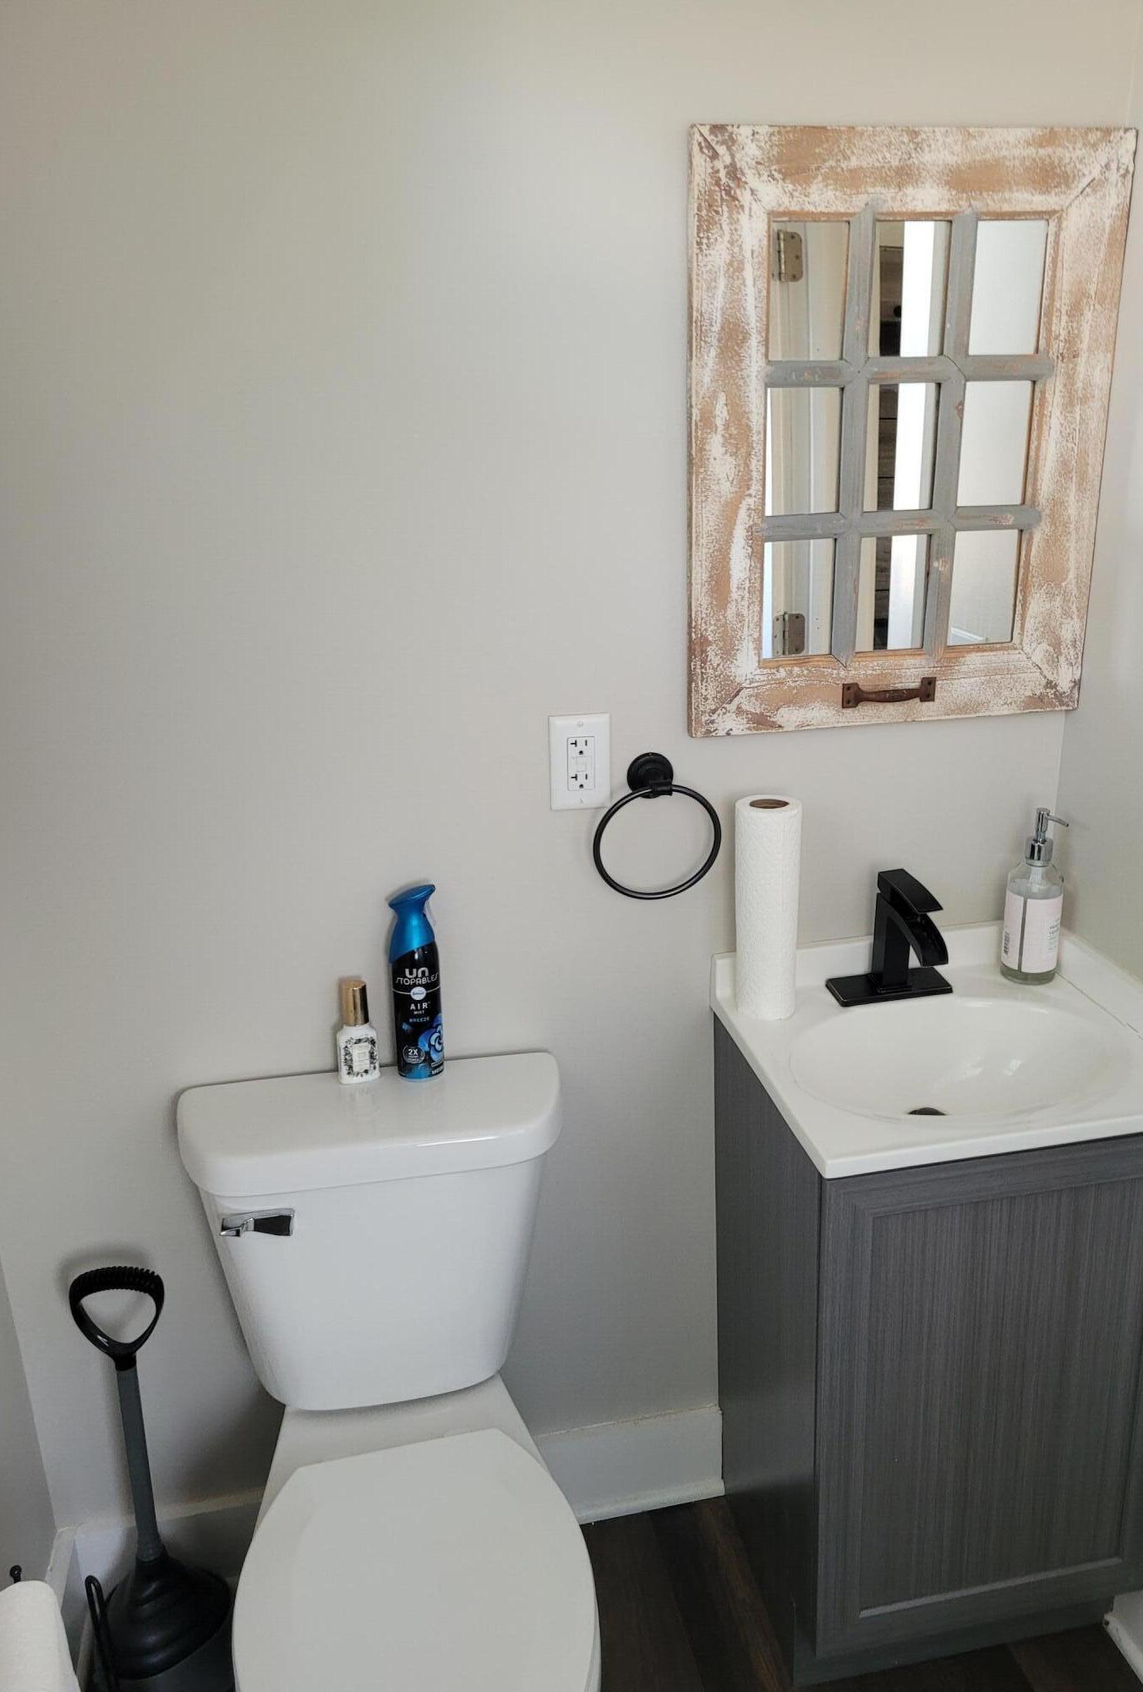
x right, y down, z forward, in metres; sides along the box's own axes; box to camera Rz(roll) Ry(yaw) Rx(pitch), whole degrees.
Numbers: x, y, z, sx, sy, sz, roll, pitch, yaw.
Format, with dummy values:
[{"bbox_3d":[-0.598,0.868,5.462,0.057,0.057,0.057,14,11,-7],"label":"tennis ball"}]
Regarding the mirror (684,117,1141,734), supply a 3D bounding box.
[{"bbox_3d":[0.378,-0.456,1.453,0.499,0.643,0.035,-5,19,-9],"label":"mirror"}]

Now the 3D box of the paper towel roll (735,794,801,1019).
[{"bbox_3d":[0.242,0.075,1.566,0.078,0.271,0.078,-2,19,1],"label":"paper towel roll"}]

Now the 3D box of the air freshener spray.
[{"bbox_3d":[-0.187,0.165,1.528,0.058,0.237,0.058,-6,19,-12],"label":"air freshener spray"}]

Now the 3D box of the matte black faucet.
[{"bbox_3d":[0.416,0.123,1.573,0.152,0.164,0.150,-5,19,-9],"label":"matte black faucet"}]

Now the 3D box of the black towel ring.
[{"bbox_3d":[0.099,-0.015,1.524,0.158,0.179,0.077,-5,19,-9],"label":"black towel ring"}]

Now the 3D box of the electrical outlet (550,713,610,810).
[{"bbox_3d":[0.011,-0.099,1.516,0.070,0.116,0.009,-5,19,-9],"label":"electrical outlet"}]

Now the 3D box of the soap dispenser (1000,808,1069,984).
[{"bbox_3d":[0.597,0.062,1.636,0.072,0.225,0.070,12,23,35],"label":"soap dispenser"}]

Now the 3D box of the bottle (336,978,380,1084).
[{"bbox_3d":[-0.261,0.224,1.543,0.044,0.120,0.033,-9,20,-19],"label":"bottle"}]

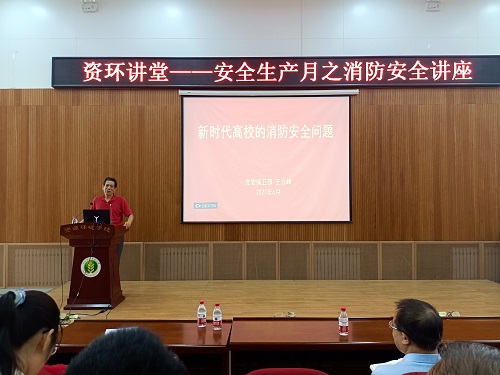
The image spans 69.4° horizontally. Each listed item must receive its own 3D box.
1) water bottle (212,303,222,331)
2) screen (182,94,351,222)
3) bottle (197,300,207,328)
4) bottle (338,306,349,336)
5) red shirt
[{"bbox_3d":[-0.235,0.937,2.637,0.065,0.193,0.065,0,-1,0],"label":"water bottle"},{"bbox_3d":[0.291,-0.501,6.300,2.940,2.210,0.060,0,-1,-1],"label":"screen"},{"bbox_3d":[-0.356,0.941,2.692,0.065,0.193,0.065,0,-1,0],"label":"bottle"},{"bbox_3d":[0.646,0.914,2.482,0.065,0.193,0.065,0,-1,0],"label":"bottle"},{"bbox_3d":[-2.071,0.389,5.400,0.600,0.580,0.300,0,-1,-3],"label":"red shirt"}]

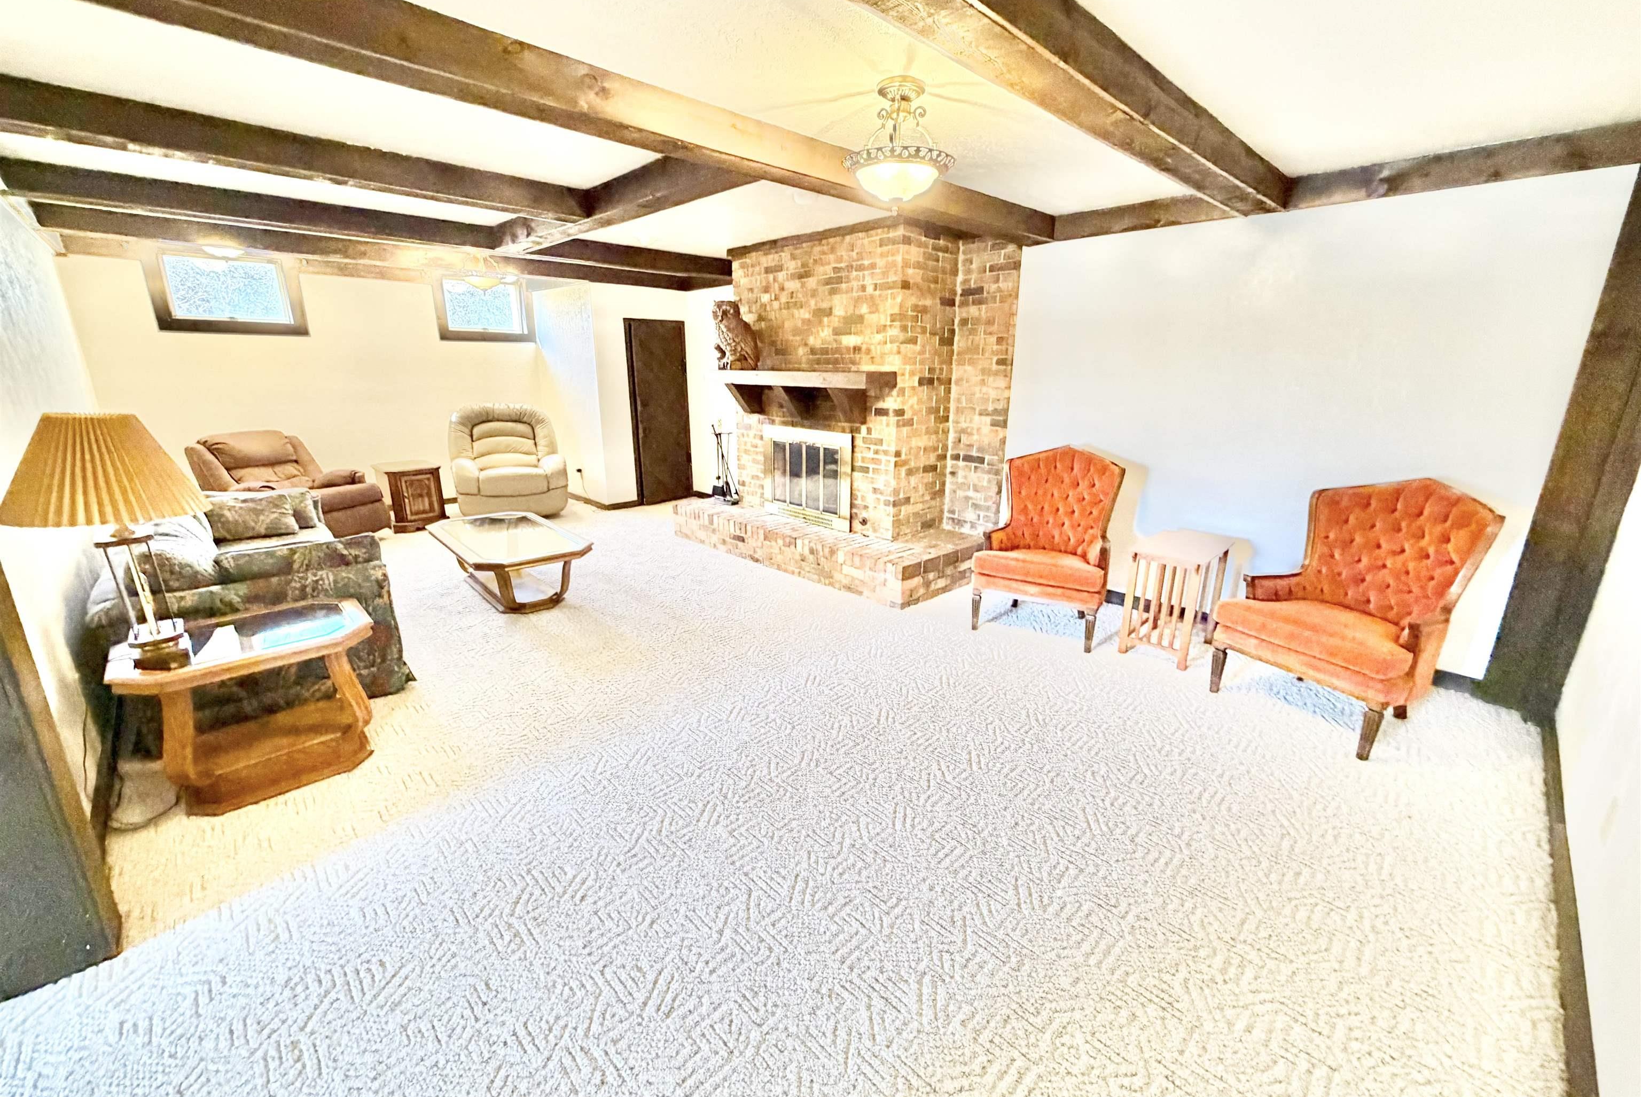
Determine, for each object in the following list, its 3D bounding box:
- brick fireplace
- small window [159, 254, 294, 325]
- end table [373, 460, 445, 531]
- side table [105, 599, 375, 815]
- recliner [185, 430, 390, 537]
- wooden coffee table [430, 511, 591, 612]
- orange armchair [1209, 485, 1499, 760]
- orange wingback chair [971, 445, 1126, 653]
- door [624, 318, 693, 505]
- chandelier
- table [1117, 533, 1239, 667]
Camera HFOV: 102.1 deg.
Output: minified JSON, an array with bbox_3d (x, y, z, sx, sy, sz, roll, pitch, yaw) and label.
[{"bbox_3d":[0.060,-1.151,5.234,1.169,2.420,2.708,-14,21,-42],"label":"brick fireplace"},{"bbox_3d":[-5.293,-2.306,5.953,0.820,0.530,0.090,-14,21,-42],"label":"small window"},{"bbox_3d":[-3.866,-0.496,6.275,0.470,0.560,0.570,-14,21,-42],"label":"end table"},{"bbox_3d":[-2.037,0.574,2.437,0.705,0.535,0.550,-14,21,-42],"label":"side table"},{"bbox_3d":[-4.538,-0.547,5.730,0.950,0.920,0.900,4,16,13],"label":"recliner"},{"bbox_3d":[-2.103,0.094,4.498,0.710,0.385,1.460,-13,20,-39],"label":"wooden coffee table"},{"bbox_3d":[2.350,0.227,2.921,0.820,1.020,0.710,-7,17,-24],"label":"orange armchair"},{"bbox_3d":[1.331,-0.048,3.863,0.710,1.025,0.720,9,17,28],"label":"orange wingback chair"},{"bbox_3d":[-1.759,-1.481,7.292,0.718,1.943,0.070,-14,21,-42],"label":"door"},{"bbox_3d":[0.279,-1.428,2.377,0.405,0.390,0.405,0,15,0],"label":"chandelier"},{"bbox_3d":[1.910,0.271,3.573,0.600,0.575,0.350,-14,21,-42],"label":"table"}]

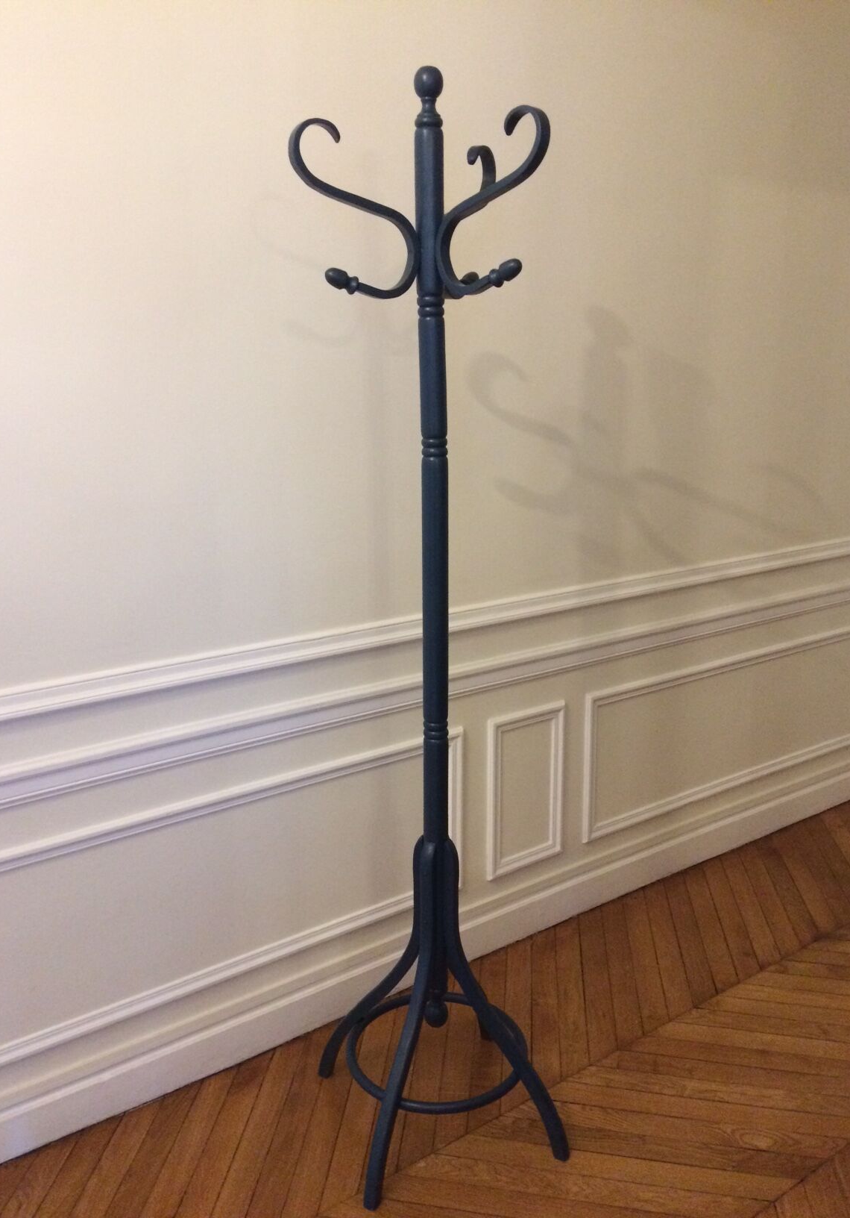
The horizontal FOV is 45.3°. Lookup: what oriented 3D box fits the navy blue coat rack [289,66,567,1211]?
[{"bbox_3d":[0.015,0.080,1.796,0.480,1.890,0.480,-1,13,0],"label":"navy blue coat rack"}]

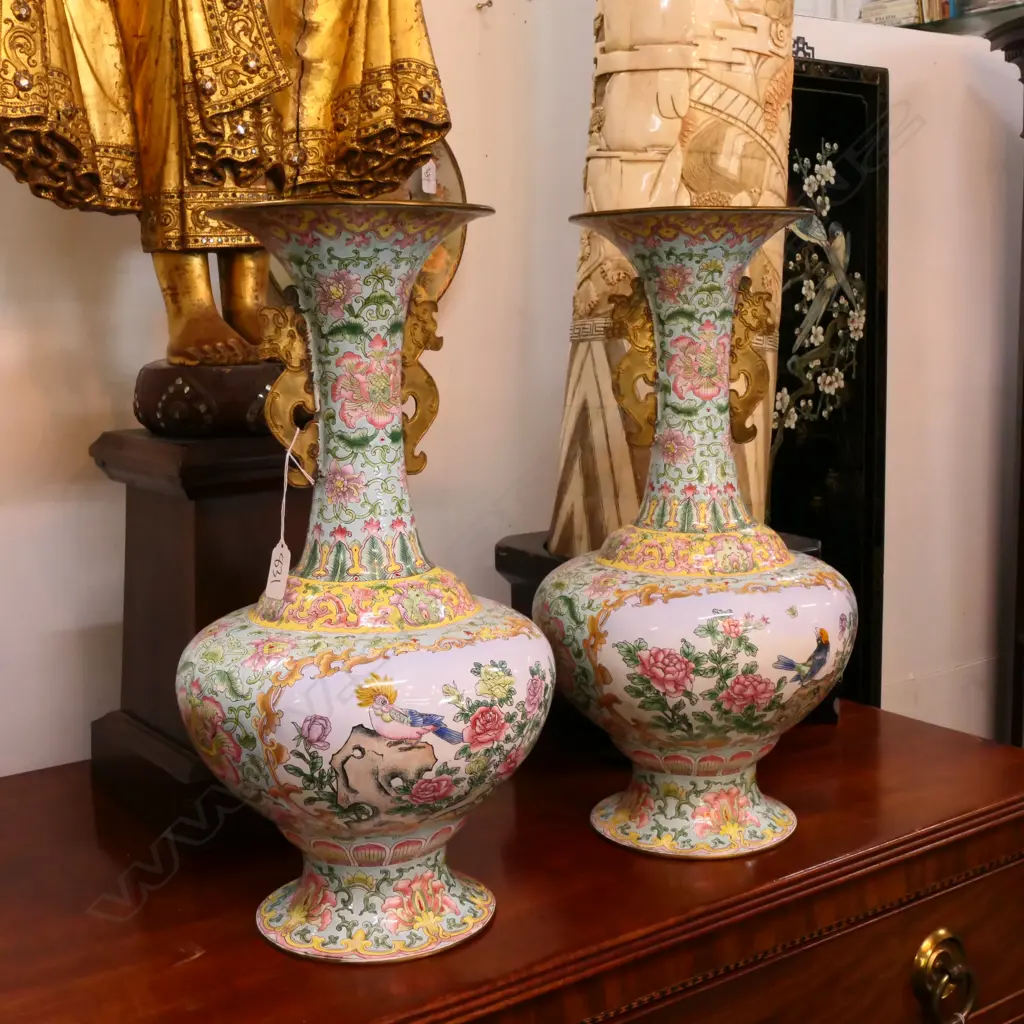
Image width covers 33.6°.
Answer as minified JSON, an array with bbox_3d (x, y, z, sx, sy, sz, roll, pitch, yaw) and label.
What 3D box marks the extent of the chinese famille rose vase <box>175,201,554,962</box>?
[{"bbox_3d":[-0.099,0.041,1.149,0.255,0.485,0.255,-1,9,0],"label":"chinese famille rose vase"}]

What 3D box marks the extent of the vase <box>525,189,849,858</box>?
[{"bbox_3d":[0.142,0.009,1.329,0.255,0.485,0.255,-1,9,0],"label":"vase"}]

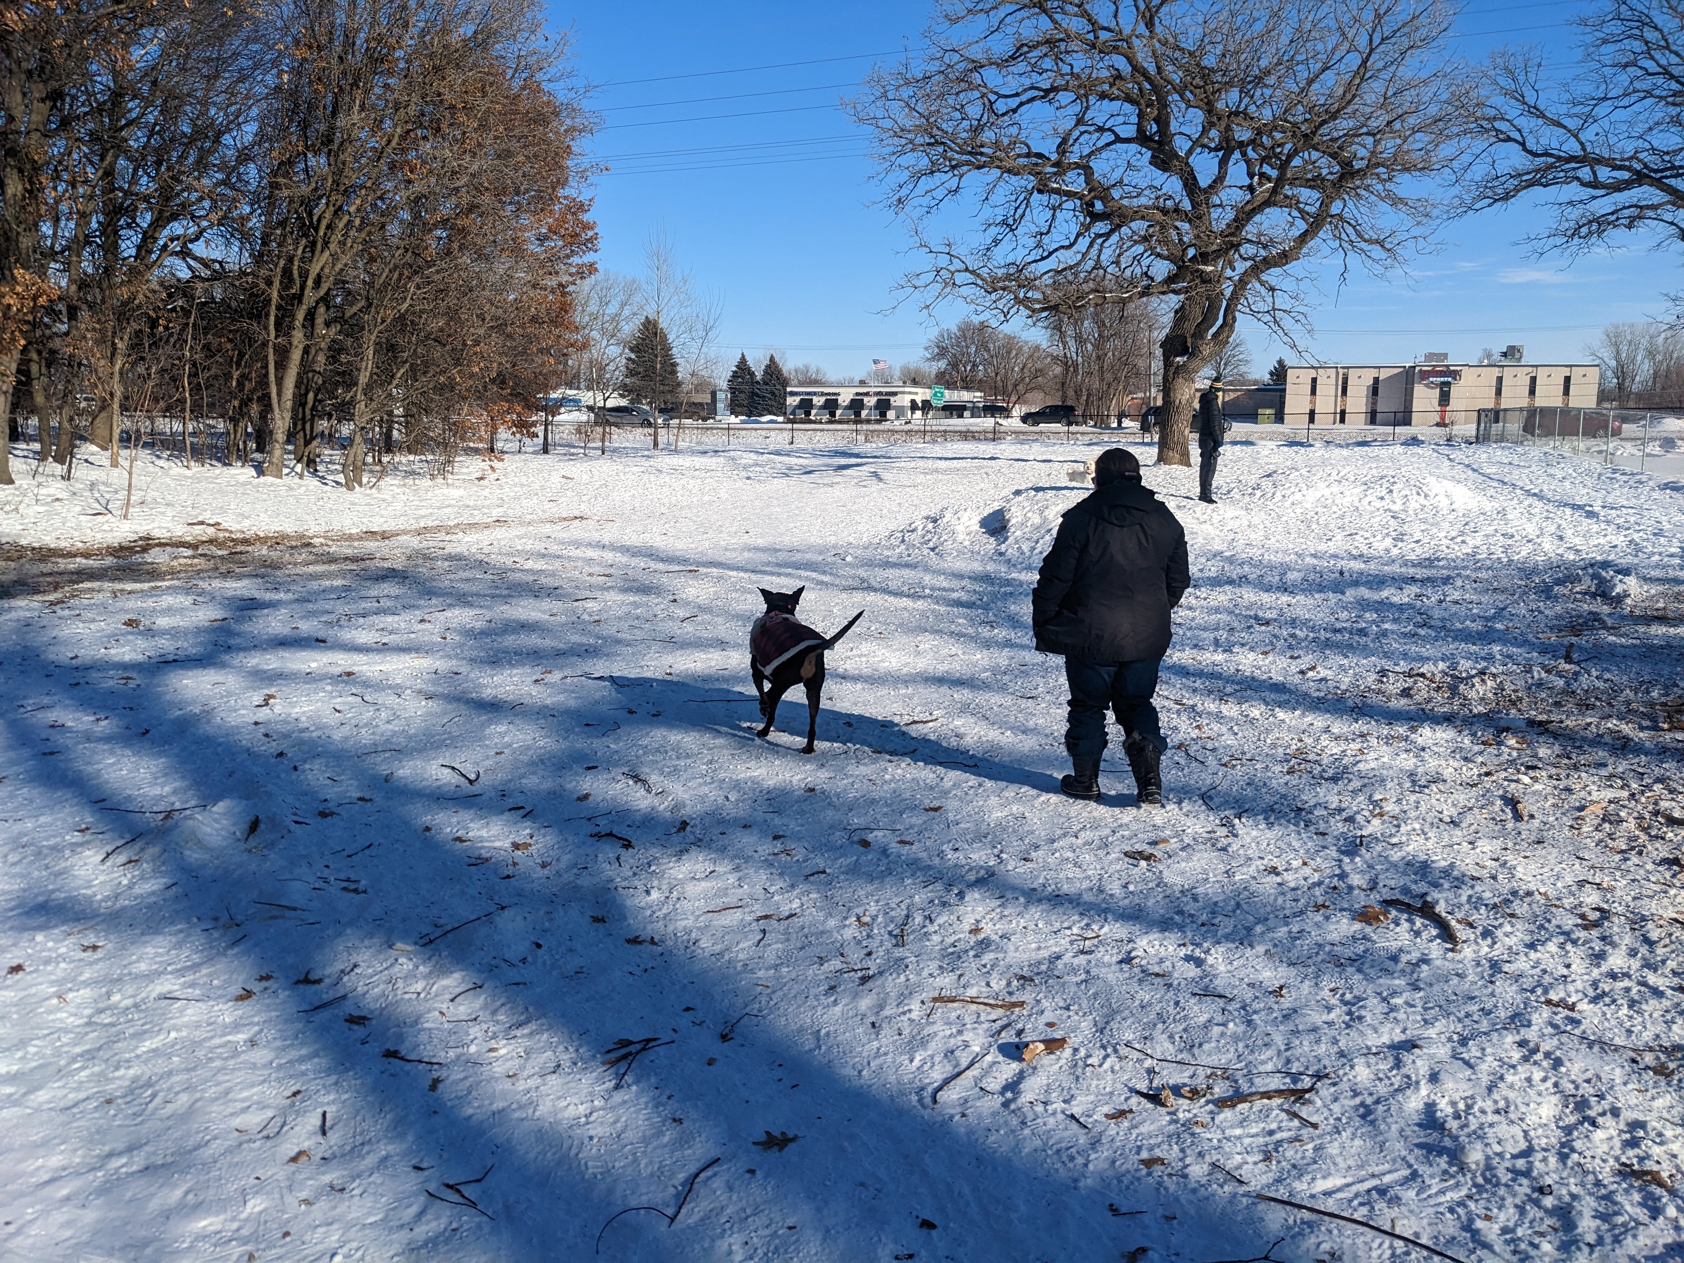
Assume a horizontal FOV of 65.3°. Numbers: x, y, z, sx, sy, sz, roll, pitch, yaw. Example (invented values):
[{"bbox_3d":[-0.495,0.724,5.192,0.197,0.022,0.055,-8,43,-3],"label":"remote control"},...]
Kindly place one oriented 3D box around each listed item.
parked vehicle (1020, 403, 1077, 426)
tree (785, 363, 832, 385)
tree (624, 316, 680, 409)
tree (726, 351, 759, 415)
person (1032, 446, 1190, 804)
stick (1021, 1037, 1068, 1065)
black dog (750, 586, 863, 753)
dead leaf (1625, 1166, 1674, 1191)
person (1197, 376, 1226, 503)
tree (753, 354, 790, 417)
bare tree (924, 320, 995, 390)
[{"bbox_3d":[15.821,-16.444,99.657,4.750,1.724,1.880,2,10,12],"label":"parked vehicle"},{"bbox_3d":[-6.028,-43.599,236.018,8.700,9.299,8.700,0,10,0],"label":"tree"},{"bbox_3d":[-17.740,-24.709,122.576,5.500,9.149,5.500,0,10,0],"label":"tree"},{"bbox_3d":[-11.075,-27.709,147.431,3.900,7.184,3.900,0,10,0],"label":"tree"},{"bbox_3d":[1.264,-0.021,6.145,0.690,1.660,0.450,-1,10,-5],"label":"person"},{"bbox_3d":[0.541,1.119,3.517,0.125,0.045,0.055,0,10,0],"label":"stick"},{"bbox_3d":[-0.200,0.196,7.445,0.420,0.770,1.000,-3,10,-19],"label":"black dog"},{"bbox_3d":[1.796,1.213,2.921,0.105,0.025,0.060,0,10,0],"label":"dead leaf"},{"bbox_3d":[5.336,-2.780,18.994,0.360,1.770,0.480,1,10,7],"label":"person"},{"bbox_3d":[-7.901,-27.638,147.443,4.100,7.040,4.100,0,10,0],"label":"tree"},{"bbox_3d":[14.946,-33.445,166.732,9.200,12.120,9.200,0,10,0],"label":"bare tree"}]

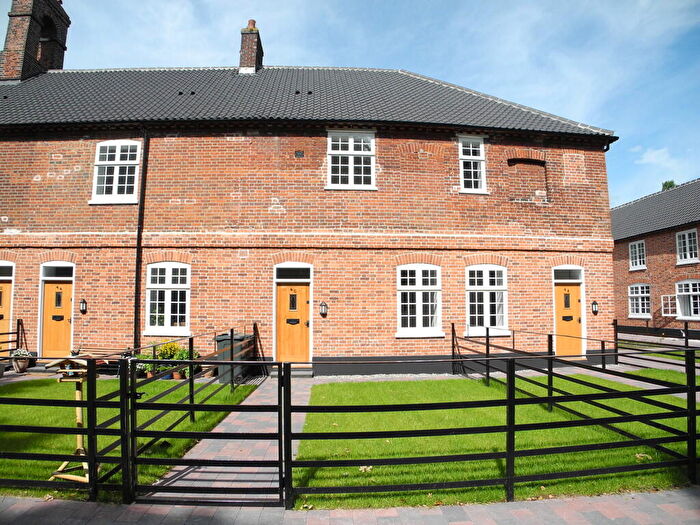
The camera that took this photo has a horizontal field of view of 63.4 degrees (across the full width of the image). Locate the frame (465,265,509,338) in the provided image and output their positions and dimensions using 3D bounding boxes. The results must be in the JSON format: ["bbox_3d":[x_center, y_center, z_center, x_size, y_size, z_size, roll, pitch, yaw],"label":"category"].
[{"bbox_3d":[3.351,0.938,13.799,1.169,1.780,0.150,0,-6,-3],"label":"frame"}]

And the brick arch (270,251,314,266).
[{"bbox_3d":[-1.362,-0.097,13.653,1.031,0.315,0.130,0,-6,-3],"label":"brick arch"}]

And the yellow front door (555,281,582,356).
[{"bbox_3d":[5.389,1.416,13.938,0.740,1.900,0.070,0,-5,-3],"label":"yellow front door"}]

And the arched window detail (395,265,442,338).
[{"bbox_3d":[1.676,0.919,13.527,1.144,1.771,0.130,0,-5,-3],"label":"arched window detail"}]

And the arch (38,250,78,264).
[{"bbox_3d":[-6.932,-0.119,13.487,0.920,0.311,0.110,0,-5,-3],"label":"arch"}]

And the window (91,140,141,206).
[{"bbox_3d":[-5.628,-2.166,13.573,1.218,1.584,0.130,0,-5,-3],"label":"window"}]

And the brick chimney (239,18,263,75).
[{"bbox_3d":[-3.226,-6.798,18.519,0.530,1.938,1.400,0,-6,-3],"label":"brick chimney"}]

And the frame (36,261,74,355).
[{"bbox_3d":[-6.865,1.134,13.243,0.934,2.415,0.160,0,-6,-3],"label":"frame"}]

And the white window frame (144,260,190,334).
[{"bbox_3d":[-4.314,0.876,13.402,1.163,1.778,0.150,0,-6,-3],"label":"white window frame"}]

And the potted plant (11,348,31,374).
[{"bbox_3d":[-7.495,2.251,12.909,0.430,0.553,0.430,0,-5,-3],"label":"potted plant"}]

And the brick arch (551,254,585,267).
[{"bbox_3d":[5.403,-0.029,14.017,0.900,0.281,0.110,0,-5,-3],"label":"brick arch"}]

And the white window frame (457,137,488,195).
[{"bbox_3d":[3.046,-2.409,13.918,0.776,1.484,0.120,0,-5,-3],"label":"white window frame"}]

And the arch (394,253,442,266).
[{"bbox_3d":[1.677,-0.061,13.809,1.166,0.318,0.130,0,-6,-3],"label":"arch"}]

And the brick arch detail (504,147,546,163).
[{"bbox_3d":[4.381,-2.667,14.114,1.076,0.356,0.110,0,-5,-3],"label":"brick arch detail"}]

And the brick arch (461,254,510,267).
[{"bbox_3d":[3.343,-0.031,13.894,1.165,0.313,0.130,0,-6,-3],"label":"brick arch"}]

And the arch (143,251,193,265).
[{"bbox_3d":[-4.321,-0.101,13.498,1.147,0.329,0.130,0,-6,-3],"label":"arch"}]

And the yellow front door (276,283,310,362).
[{"bbox_3d":[-1.340,1.437,13.391,0.780,1.950,0.070,0,-5,-3],"label":"yellow front door"}]

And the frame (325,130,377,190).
[{"bbox_3d":[0.037,-2.515,13.964,1.308,1.555,0.160,0,-6,-3],"label":"frame"}]

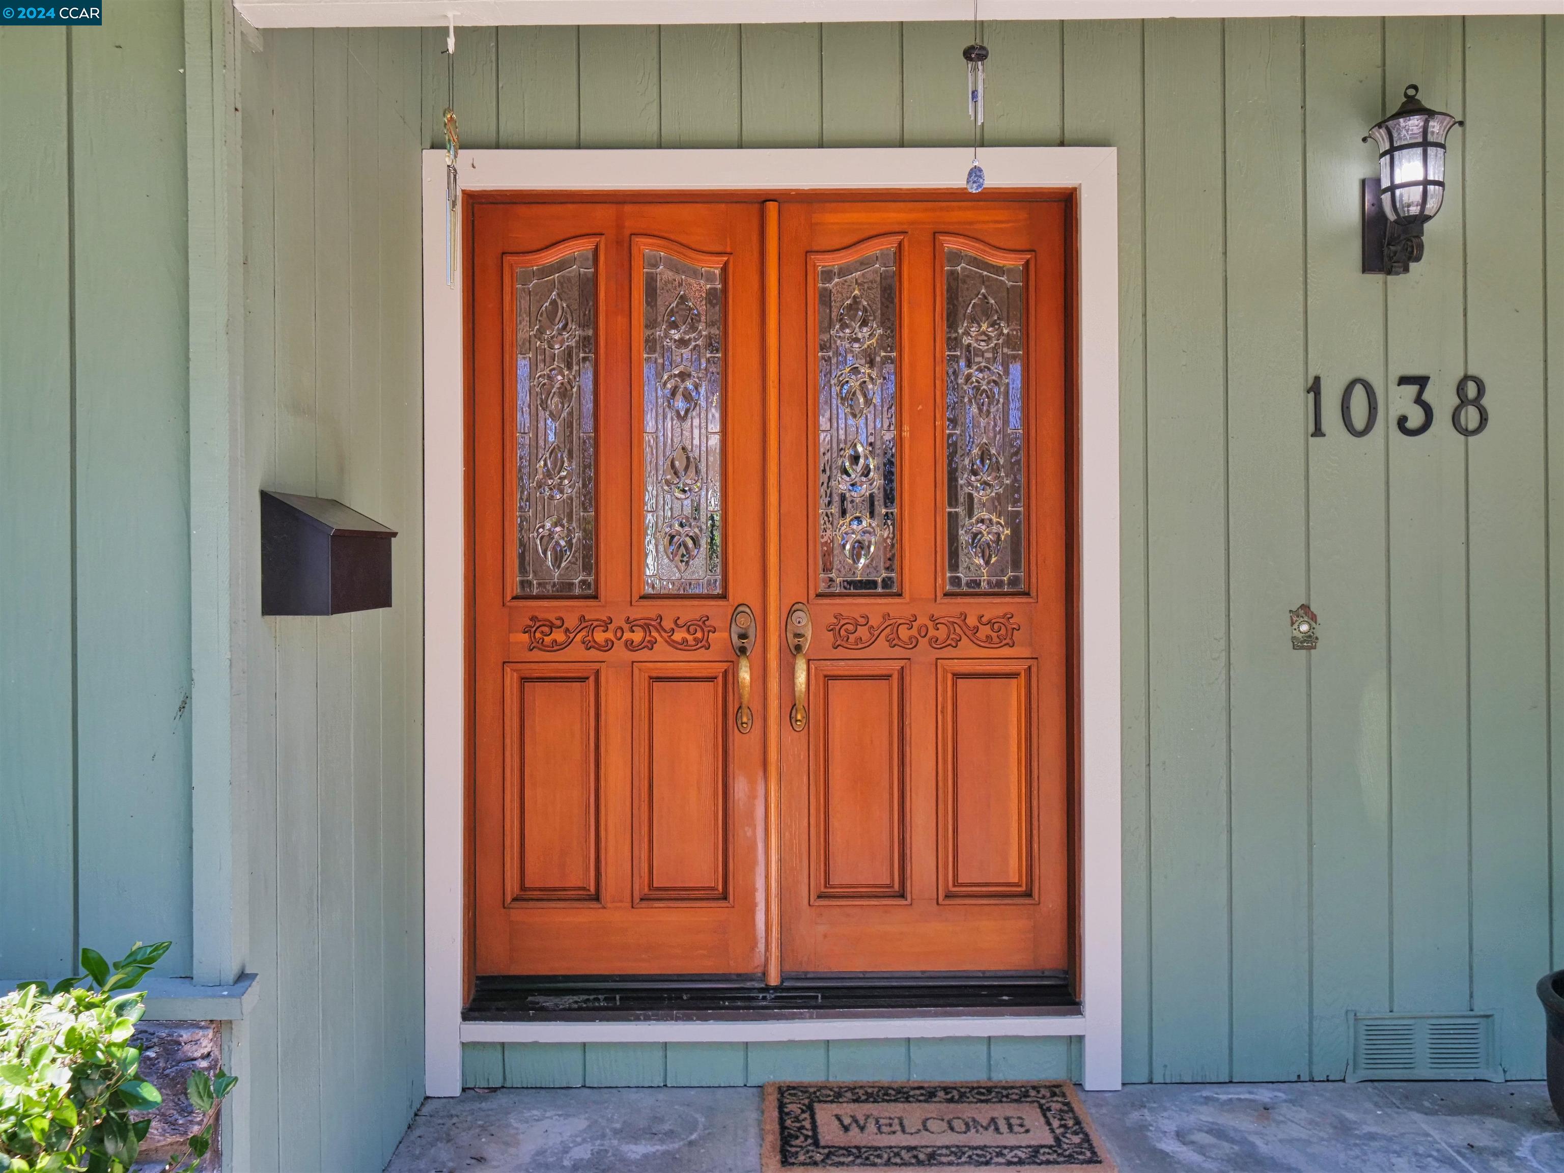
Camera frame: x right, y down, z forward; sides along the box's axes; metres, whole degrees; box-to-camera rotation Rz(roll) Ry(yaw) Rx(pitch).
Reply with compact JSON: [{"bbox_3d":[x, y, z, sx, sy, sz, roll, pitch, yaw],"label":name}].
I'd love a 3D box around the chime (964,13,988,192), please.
[{"bbox_3d":[0.314,-0.784,2.050,0.041,0.290,0.041,0,0,-1],"label":"chime"}]

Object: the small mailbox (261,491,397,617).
[{"bbox_3d":[-0.822,-0.057,2.328,0.130,0.215,0.365,0,0,-1],"label":"small mailbox"}]

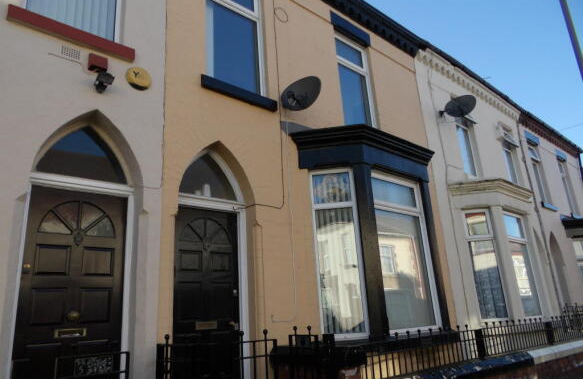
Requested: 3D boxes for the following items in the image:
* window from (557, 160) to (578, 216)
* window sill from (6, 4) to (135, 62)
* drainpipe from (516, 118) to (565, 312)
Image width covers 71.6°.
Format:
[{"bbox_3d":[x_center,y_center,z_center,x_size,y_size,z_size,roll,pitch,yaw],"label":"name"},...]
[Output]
[{"bbox_3d":[9.414,-0.036,13.819,0.950,1.900,0.130,10,-21,-40],"label":"window"},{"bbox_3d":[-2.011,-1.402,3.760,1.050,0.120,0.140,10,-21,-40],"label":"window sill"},{"bbox_3d":[6.646,0.654,10.843,0.090,5.600,0.100,10,-21,-40],"label":"drainpipe"}]

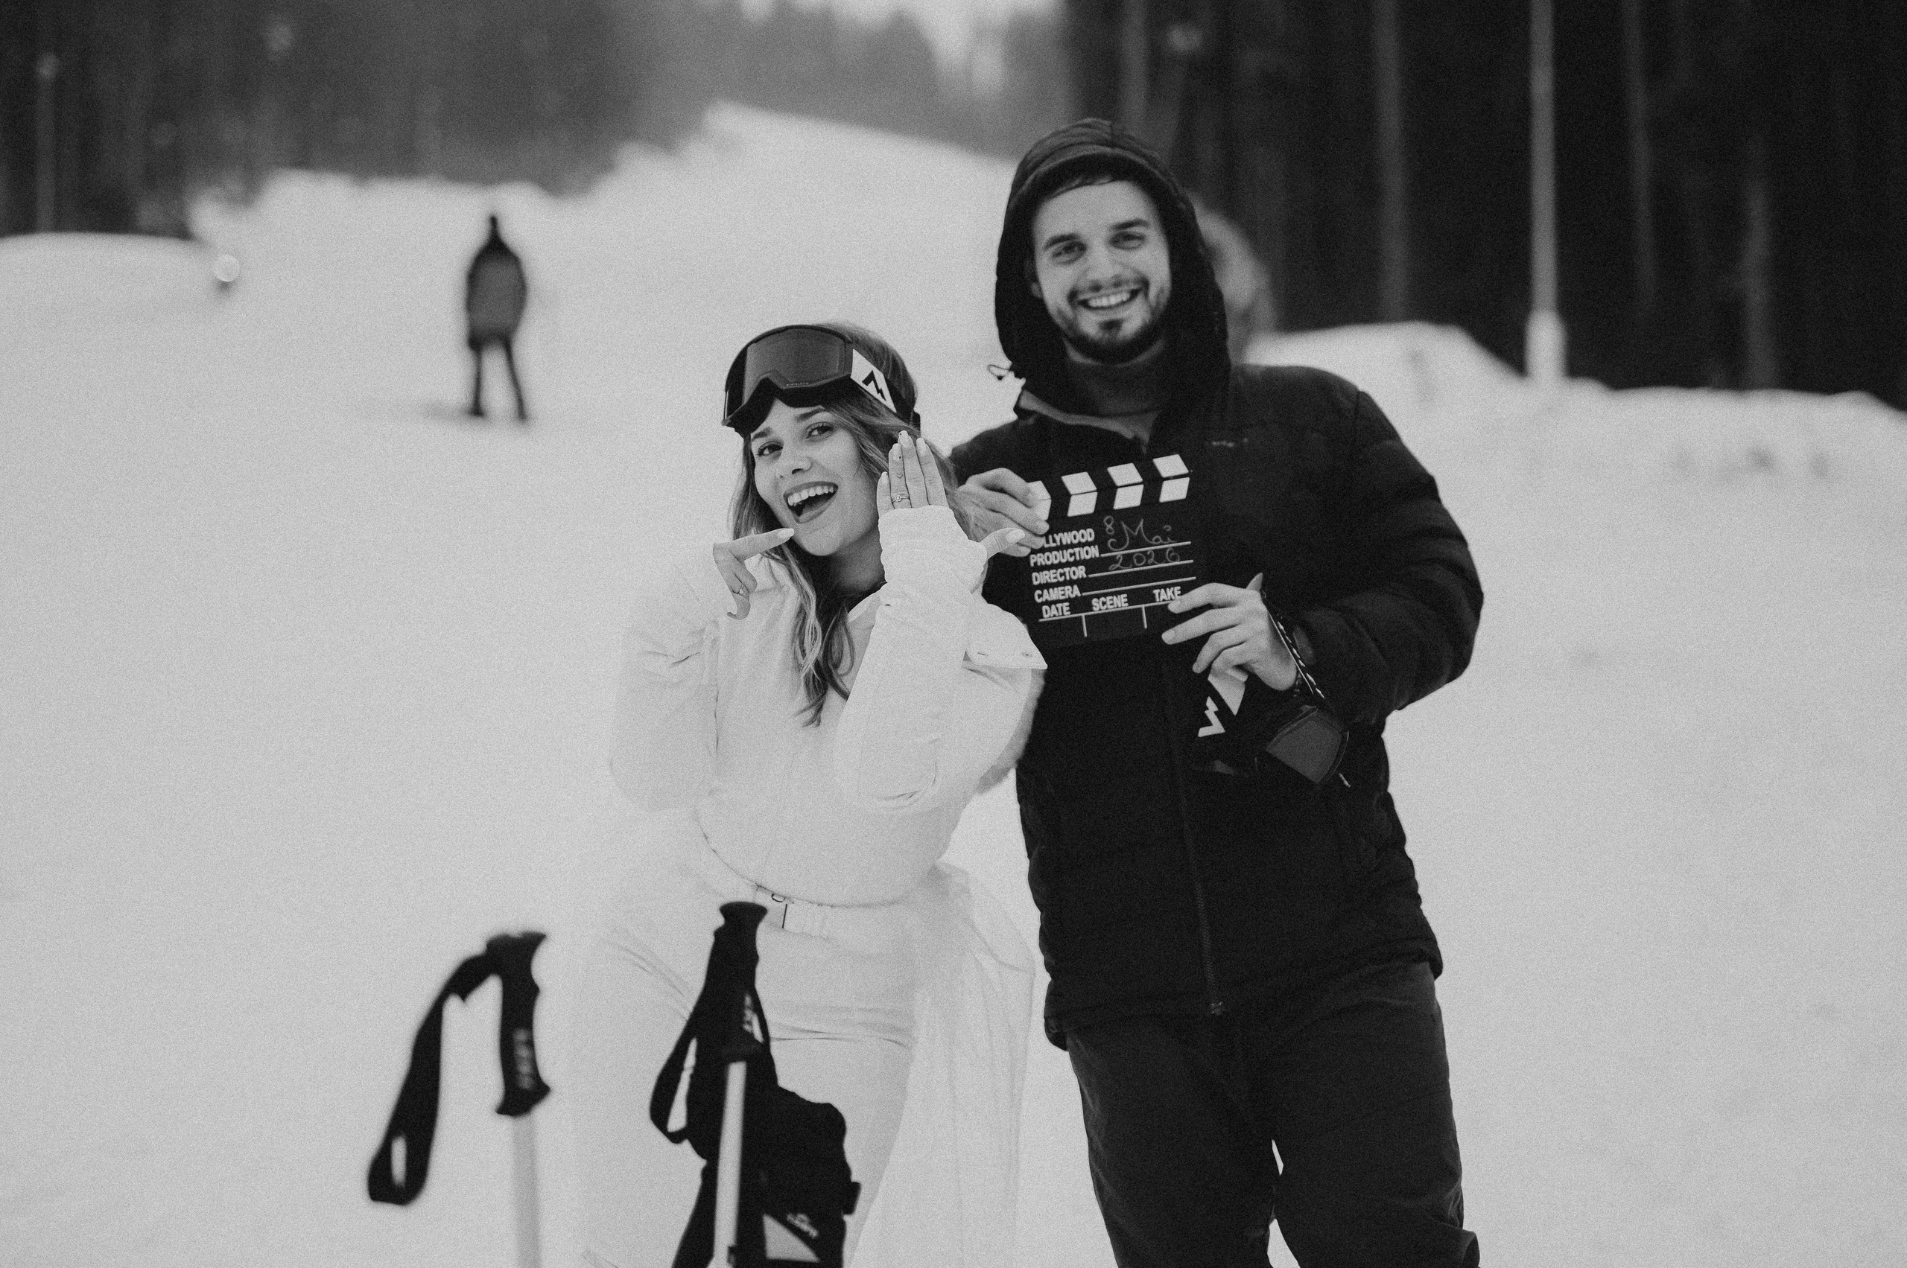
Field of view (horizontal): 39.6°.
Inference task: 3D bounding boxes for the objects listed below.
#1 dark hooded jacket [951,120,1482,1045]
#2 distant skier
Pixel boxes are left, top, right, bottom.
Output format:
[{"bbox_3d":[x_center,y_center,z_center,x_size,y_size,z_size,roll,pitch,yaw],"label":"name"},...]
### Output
[{"bbox_3d":[0.267,-0.065,2.850,0.600,0.980,0.420,-6,0,11],"label":"dark hooded jacket"},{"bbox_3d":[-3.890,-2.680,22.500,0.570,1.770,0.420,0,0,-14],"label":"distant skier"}]

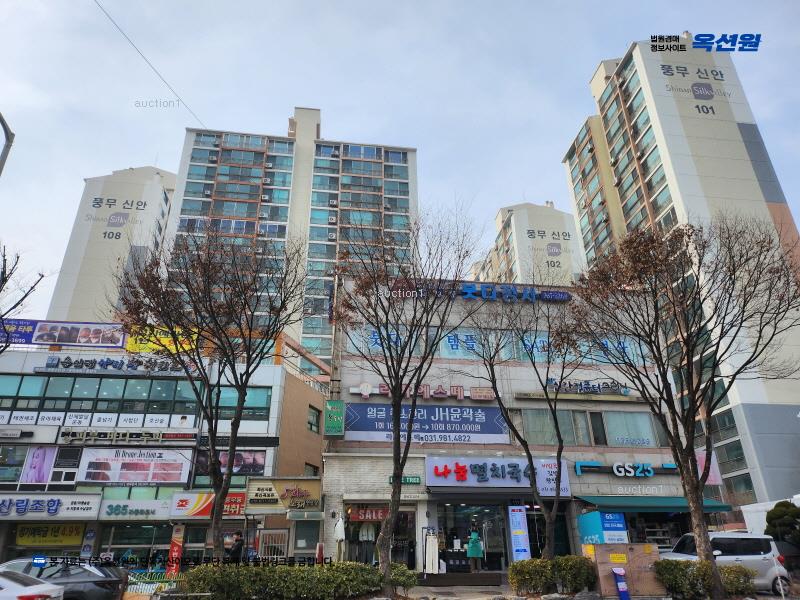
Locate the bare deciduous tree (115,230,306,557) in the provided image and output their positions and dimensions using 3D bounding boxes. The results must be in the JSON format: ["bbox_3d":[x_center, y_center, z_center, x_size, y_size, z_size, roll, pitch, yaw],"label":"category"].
[{"bbox_3d":[-5.870,2.667,15.960,5.700,10.220,5.700,3,-26,-7],"label":"bare deciduous tree"}]

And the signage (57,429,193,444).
[{"bbox_3d":[-12.498,6.364,25.753,6.029,0.594,0.250,3,-26,-7],"label":"signage"}]

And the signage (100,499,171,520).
[{"bbox_3d":[-10.748,8.613,22.710,2.662,0.777,0.250,3,-26,-8],"label":"signage"}]

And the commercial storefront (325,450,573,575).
[{"bbox_3d":[1.686,7.908,20.304,9.040,3.980,2.400,3,-26,-7],"label":"commercial storefront"}]

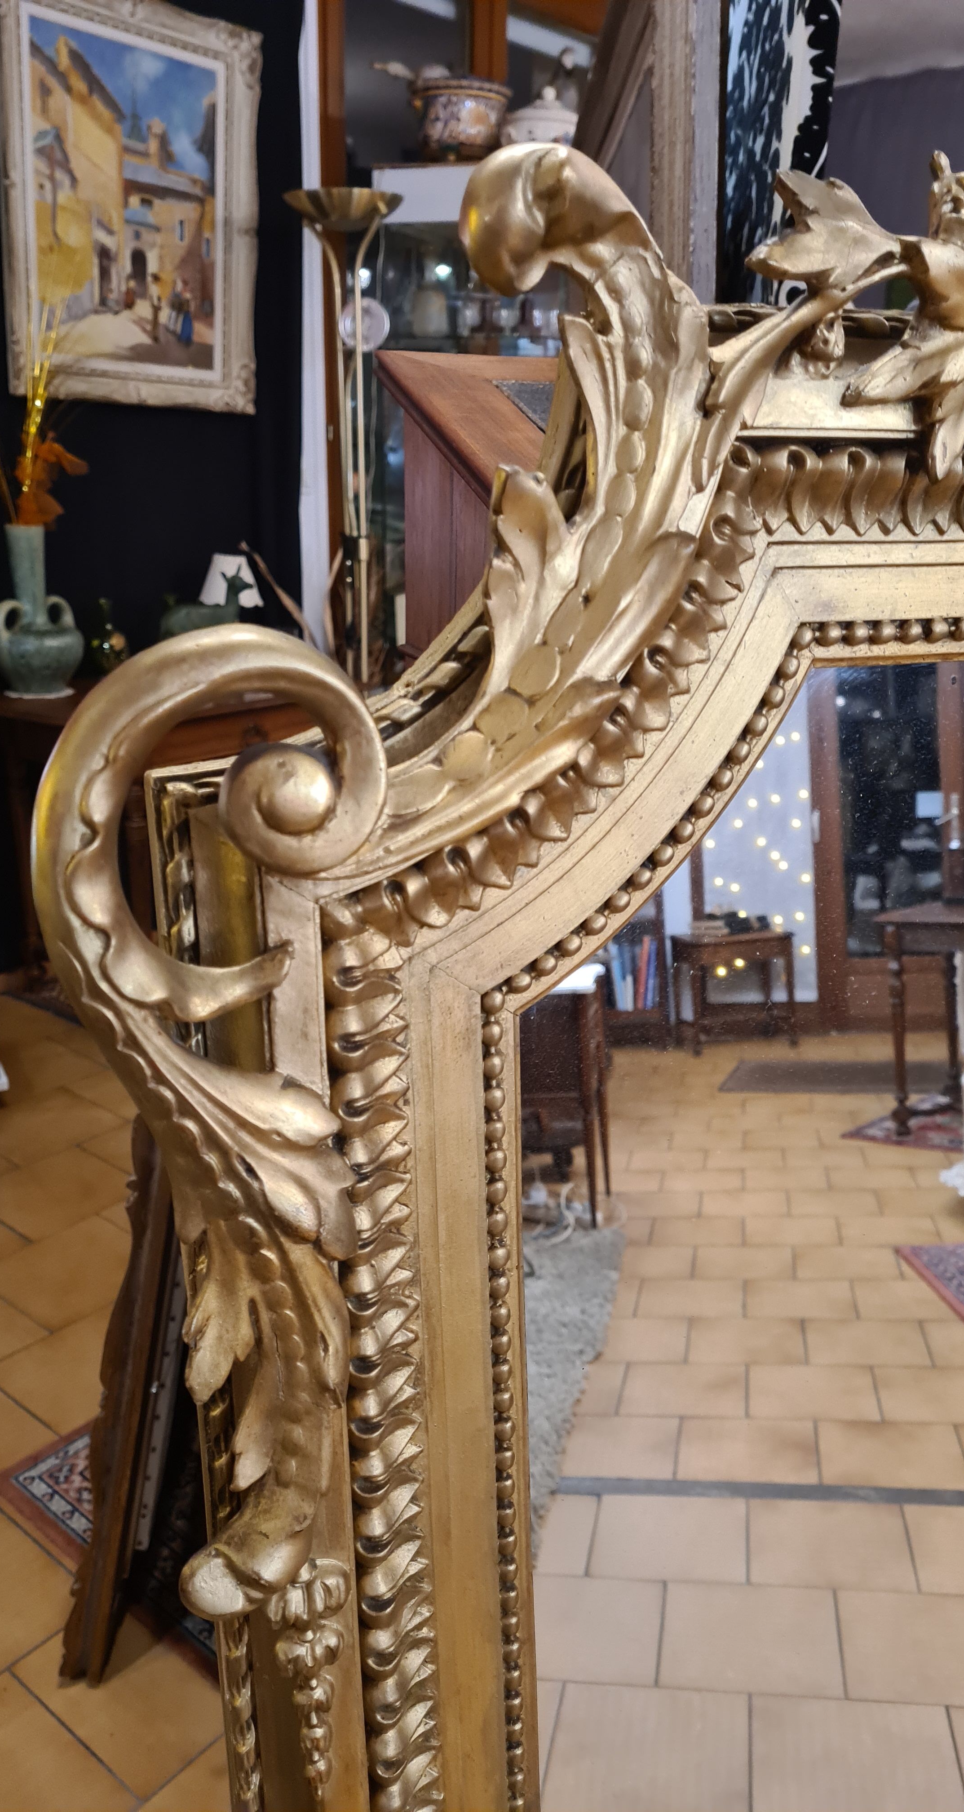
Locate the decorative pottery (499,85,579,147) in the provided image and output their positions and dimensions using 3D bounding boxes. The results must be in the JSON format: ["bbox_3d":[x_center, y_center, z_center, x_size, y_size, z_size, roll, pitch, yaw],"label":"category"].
[{"bbox_3d":[0.170,-2.222,3.852,0.220,0.174,0.192,2,18,2],"label":"decorative pottery"}]

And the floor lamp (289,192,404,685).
[{"bbox_3d":[-0.373,-0.912,3.838,0.302,1.974,0.302,-1,18,-5],"label":"floor lamp"}]

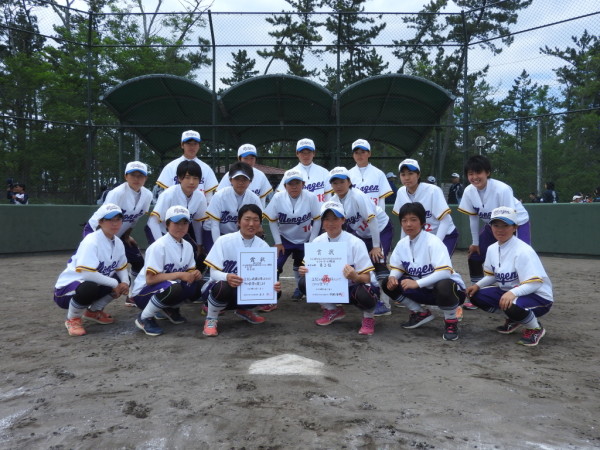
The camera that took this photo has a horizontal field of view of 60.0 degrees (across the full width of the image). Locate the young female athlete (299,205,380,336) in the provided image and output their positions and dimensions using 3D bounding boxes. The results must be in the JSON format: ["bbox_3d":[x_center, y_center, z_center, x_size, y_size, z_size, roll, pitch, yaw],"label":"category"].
[{"bbox_3d":[0.318,0.312,4.181,0.620,1.010,0.680,0,2,10],"label":"young female athlete"}]

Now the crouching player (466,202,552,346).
[{"bbox_3d":[1.576,0.340,3.912,0.560,0.970,0.680,1,2,35],"label":"crouching player"}]

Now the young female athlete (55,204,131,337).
[{"bbox_3d":[-1.649,0.334,4.132,0.520,0.970,0.660,-1,2,-38],"label":"young female athlete"}]

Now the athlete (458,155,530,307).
[{"bbox_3d":[1.759,0.098,4.726,0.530,1.400,0.680,2,2,38],"label":"athlete"}]

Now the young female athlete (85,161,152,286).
[{"bbox_3d":[-1.641,0.128,4.727,0.510,1.340,0.680,-2,2,-38],"label":"young female athlete"}]

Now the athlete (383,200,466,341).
[{"bbox_3d":[0.972,0.321,4.062,0.620,1.000,0.680,0,2,15],"label":"athlete"}]

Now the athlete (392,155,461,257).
[{"bbox_3d":[1.103,0.122,4.607,0.520,1.360,0.660,2,3,40],"label":"athlete"}]

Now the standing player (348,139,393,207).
[{"bbox_3d":[0.664,-0.048,5.351,0.520,1.650,0.330,0,2,8],"label":"standing player"}]

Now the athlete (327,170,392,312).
[{"bbox_3d":[0.538,0.151,4.628,0.510,1.300,0.660,1,2,36],"label":"athlete"}]

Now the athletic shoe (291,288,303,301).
[{"bbox_3d":[-0.021,0.717,5.357,0.110,0.120,0.260,1,2,30],"label":"athletic shoe"}]

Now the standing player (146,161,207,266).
[{"bbox_3d":[-1.043,0.143,4.427,0.520,1.330,0.620,-1,2,-25],"label":"standing player"}]

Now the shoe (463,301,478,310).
[{"bbox_3d":[1.641,0.738,4.975,0.100,0.110,0.260,1,2,35],"label":"shoe"}]

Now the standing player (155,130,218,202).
[{"bbox_3d":[-1.183,-0.091,5.420,0.580,1.740,0.330,0,2,-5],"label":"standing player"}]

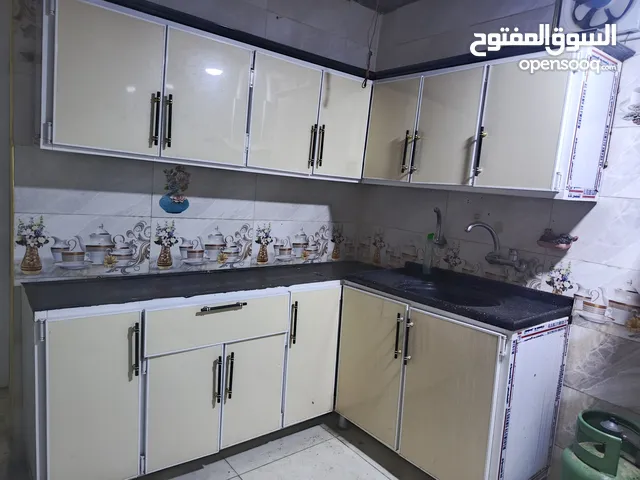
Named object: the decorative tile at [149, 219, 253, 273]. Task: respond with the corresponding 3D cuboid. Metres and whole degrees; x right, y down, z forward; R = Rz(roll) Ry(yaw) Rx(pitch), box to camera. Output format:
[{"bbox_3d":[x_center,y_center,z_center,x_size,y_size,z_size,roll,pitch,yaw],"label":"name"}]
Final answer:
[{"bbox_3d":[-0.653,0.025,2.419,0.600,0.300,0.015,-1,9,-38],"label":"decorative tile"}]

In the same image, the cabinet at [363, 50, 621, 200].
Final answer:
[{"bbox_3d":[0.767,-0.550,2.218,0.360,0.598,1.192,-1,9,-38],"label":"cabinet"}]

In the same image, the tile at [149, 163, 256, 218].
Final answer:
[{"bbox_3d":[-0.627,-0.272,2.381,0.600,0.300,0.015,-1,9,-38],"label":"tile"}]

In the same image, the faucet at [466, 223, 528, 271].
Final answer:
[{"bbox_3d":[0.892,0.034,2.146,0.260,0.220,0.205,-1,9,-38],"label":"faucet"}]

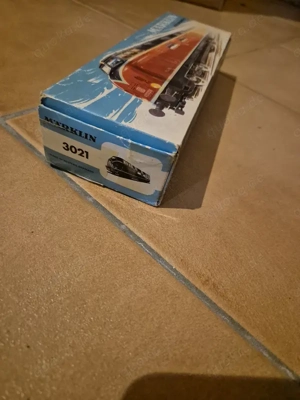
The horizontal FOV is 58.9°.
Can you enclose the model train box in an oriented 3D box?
[{"bbox_3d":[0.013,-0.106,0.235,0.076,0.046,0.245,21,47,4],"label":"model train box"}]

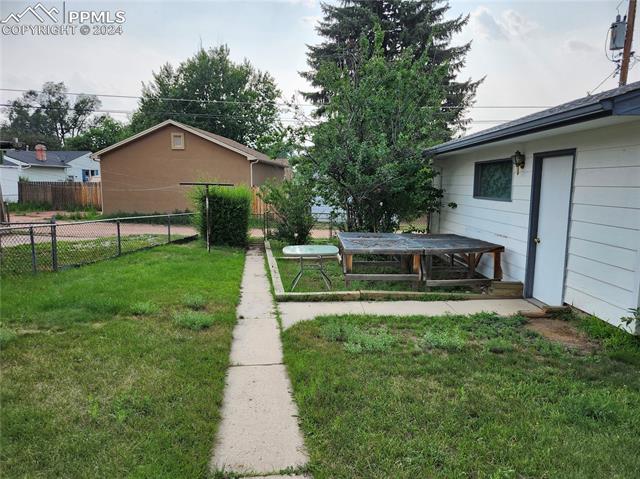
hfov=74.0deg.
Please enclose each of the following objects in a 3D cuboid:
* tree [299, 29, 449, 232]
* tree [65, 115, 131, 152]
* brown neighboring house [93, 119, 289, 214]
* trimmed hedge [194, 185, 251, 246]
[{"bbox_3d":[1.623,-2.920,12.926,4.500,6.550,4.300,0,8,-1],"label":"tree"},{"bbox_3d":[-25.289,-9.561,49.169,8.200,9.400,8.000,0,8,-1],"label":"tree"},{"bbox_3d":[-7.345,-4.526,27.544,9.200,5.120,9.600,1,8,5],"label":"brown neighboring house"},{"bbox_3d":[-3.369,-0.859,14.818,1.850,2.050,1.600,0,8,-1],"label":"trimmed hedge"}]

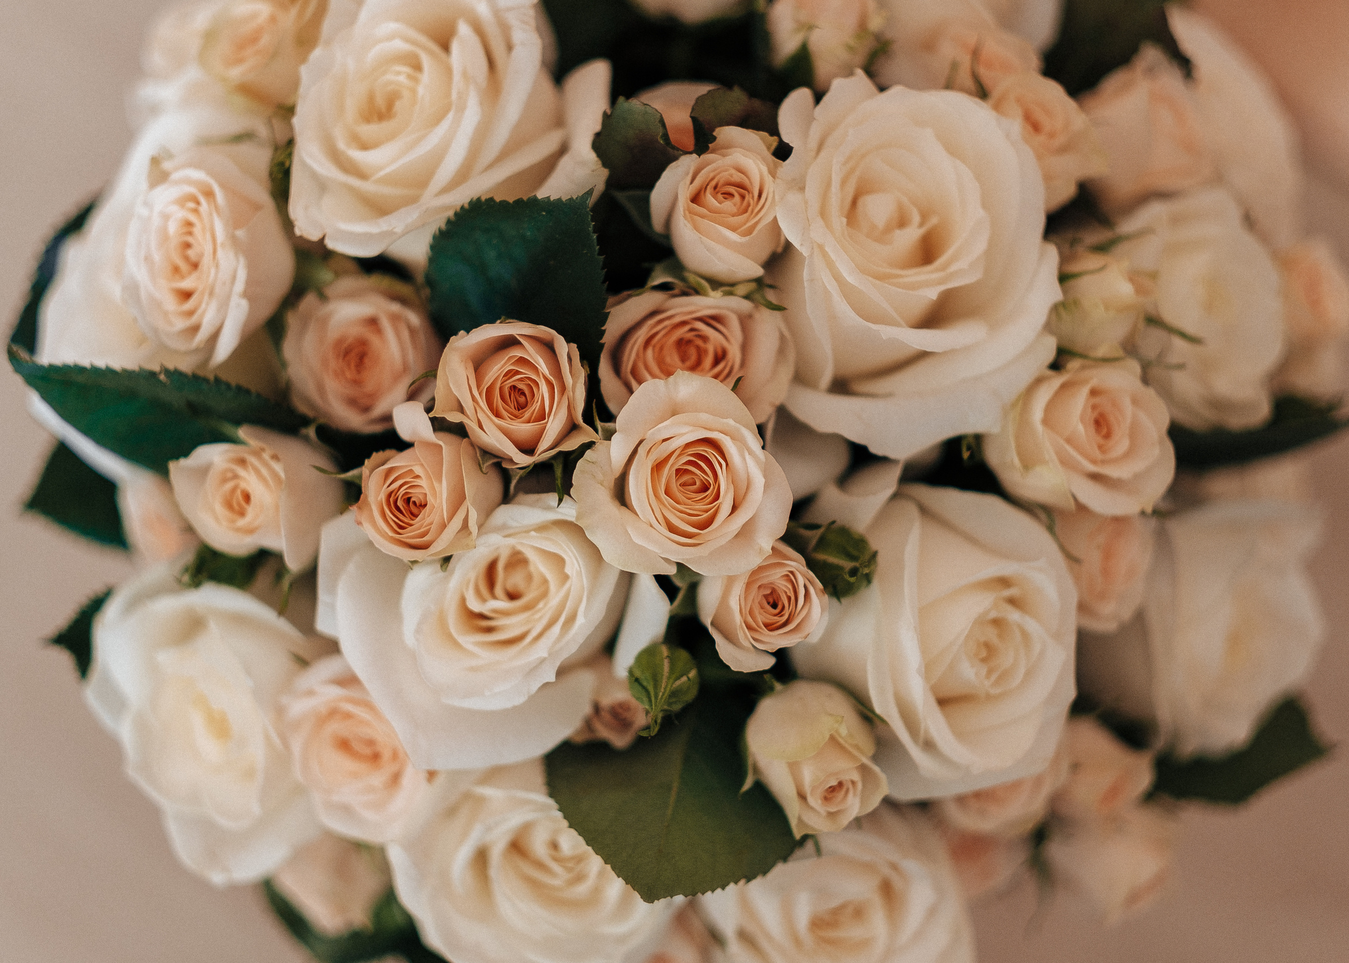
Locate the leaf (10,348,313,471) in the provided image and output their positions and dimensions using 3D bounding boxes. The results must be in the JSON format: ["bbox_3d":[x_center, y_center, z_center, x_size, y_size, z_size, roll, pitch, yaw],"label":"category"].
[{"bbox_3d":[-0.131,-0.020,0.855,0.075,0.012,0.040,8,62,23],"label":"leaf"}]

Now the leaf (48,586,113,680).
[{"bbox_3d":[-0.154,0.042,0.922,0.042,0.034,0.011,-3,5,24],"label":"leaf"}]

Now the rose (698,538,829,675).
[{"bbox_3d":[0.020,0.028,0.772,0.029,0.030,0.032,0,1,-14],"label":"rose"}]

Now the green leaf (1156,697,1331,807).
[{"bbox_3d":[0.154,0.073,0.925,0.054,0.036,0.013,0,15,-18],"label":"green leaf"}]

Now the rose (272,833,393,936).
[{"bbox_3d":[-0.091,0.105,0.900,0.037,0.037,0.038,13,38,16],"label":"rose"}]

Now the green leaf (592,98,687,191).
[{"bbox_3d":[-0.009,-0.083,0.832,0.025,0.011,0.027,-29,72,-4],"label":"green leaf"}]

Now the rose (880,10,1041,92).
[{"bbox_3d":[0.074,-0.109,0.885,0.042,0.040,0.042,6,58,-10],"label":"rose"}]

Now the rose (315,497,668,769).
[{"bbox_3d":[-0.043,0.034,0.787,0.081,0.060,0.067,0,75,-6],"label":"rose"}]

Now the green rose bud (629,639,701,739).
[{"bbox_3d":[-0.003,0.050,0.812,0.018,0.022,0.018,3,24,-1],"label":"green rose bud"}]

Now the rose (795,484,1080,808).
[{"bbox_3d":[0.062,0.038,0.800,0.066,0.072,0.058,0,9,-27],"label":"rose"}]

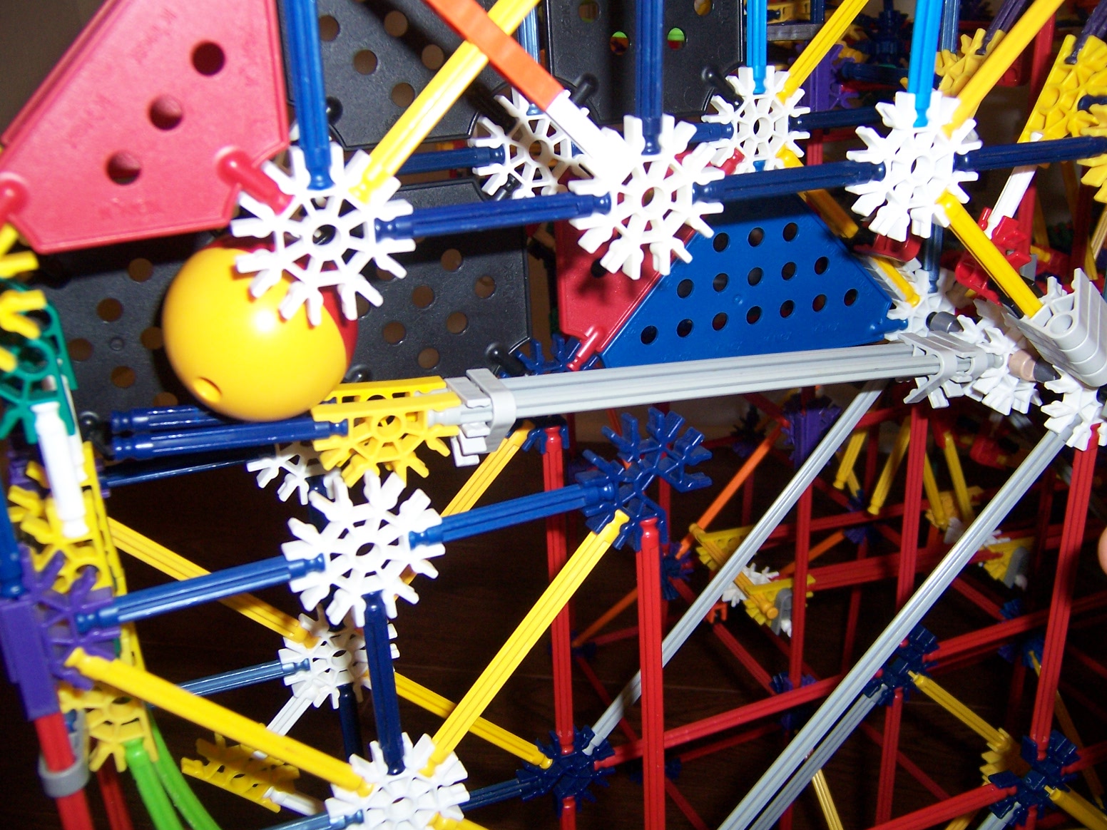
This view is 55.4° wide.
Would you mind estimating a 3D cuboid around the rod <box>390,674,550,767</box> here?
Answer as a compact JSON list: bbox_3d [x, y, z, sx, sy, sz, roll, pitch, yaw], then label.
[{"bbox_3d":[-0.031,0.105,0.360,0.006,0.086,0.006,-52,31,0],"label":"rod"}]

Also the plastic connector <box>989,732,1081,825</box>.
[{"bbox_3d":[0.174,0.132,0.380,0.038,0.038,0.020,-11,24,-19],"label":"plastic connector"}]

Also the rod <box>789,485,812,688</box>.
[{"bbox_3d":[0.120,0.081,0.512,0.006,0.130,0.006,-11,24,-19],"label":"rod"}]

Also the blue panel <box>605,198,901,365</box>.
[{"bbox_3d":[0.067,-0.047,0.345,0.123,0.066,0.006,-11,25,-20],"label":"blue panel"}]

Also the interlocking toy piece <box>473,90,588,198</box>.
[{"bbox_3d":[-0.004,-0.077,0.310,0.038,0.038,0.006,-11,24,-19],"label":"interlocking toy piece"}]

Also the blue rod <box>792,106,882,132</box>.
[{"bbox_3d":[0.102,-0.098,0.347,0.054,0.006,0.006,-11,24,-19],"label":"blue rod"}]

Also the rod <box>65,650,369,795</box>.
[{"bbox_3d":[-0.076,0.074,0.250,0.086,0.006,0.006,37,1,-30],"label":"rod"}]

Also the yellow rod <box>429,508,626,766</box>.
[{"bbox_3d":[-0.008,0.060,0.275,0.086,0.006,0.006,-51,30,2],"label":"yellow rod"}]

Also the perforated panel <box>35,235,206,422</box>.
[{"bbox_3d":[-0.109,-0.021,0.287,0.064,0.064,0.005,-11,24,-19],"label":"perforated panel"}]

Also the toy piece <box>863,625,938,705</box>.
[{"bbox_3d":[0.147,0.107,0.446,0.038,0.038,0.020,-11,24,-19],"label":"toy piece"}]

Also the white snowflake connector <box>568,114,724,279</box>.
[{"bbox_3d":[0.023,-0.051,0.242,0.037,0.037,0.006,-11,25,-20],"label":"white snowflake connector"}]

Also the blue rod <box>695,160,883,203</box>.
[{"bbox_3d":[0.058,-0.056,0.255,0.054,0.006,0.006,-11,22,-19],"label":"blue rod"}]

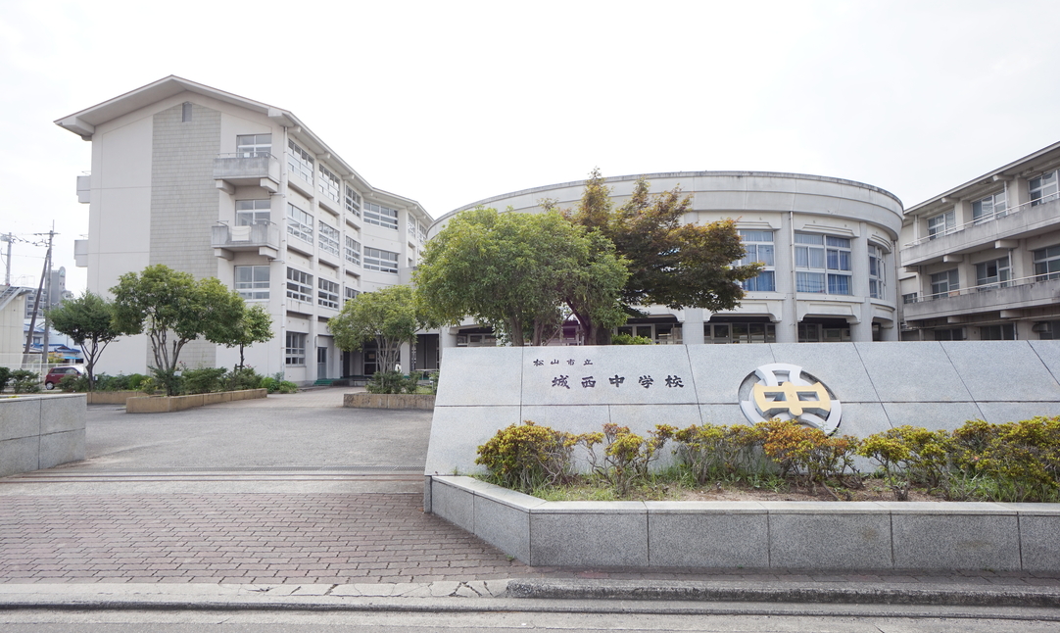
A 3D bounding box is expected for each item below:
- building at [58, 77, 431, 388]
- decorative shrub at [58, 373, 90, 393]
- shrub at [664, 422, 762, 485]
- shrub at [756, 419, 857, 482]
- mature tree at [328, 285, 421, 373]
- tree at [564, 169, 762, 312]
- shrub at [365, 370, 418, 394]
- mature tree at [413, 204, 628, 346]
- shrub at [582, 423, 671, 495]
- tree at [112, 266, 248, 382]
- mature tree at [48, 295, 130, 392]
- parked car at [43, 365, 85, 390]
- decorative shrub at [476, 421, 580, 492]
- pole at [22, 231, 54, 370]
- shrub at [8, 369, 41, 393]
[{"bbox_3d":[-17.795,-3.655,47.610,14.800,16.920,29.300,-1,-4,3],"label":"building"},{"bbox_3d":[-17.342,2.552,23.500,1.200,0.750,1.000,-1,-4,3],"label":"decorative shrub"},{"bbox_3d":[1.635,1.225,5.500,0.820,0.550,0.620,-1,-4,3],"label":"shrub"},{"bbox_3d":[2.458,1.197,5.450,0.830,0.560,0.640,-1,-4,3],"label":"shrub"},{"bbox_3d":[-5.427,0.736,21.600,3.200,3.550,3.100,-1,-4,3],"label":"mature tree"},{"bbox_3d":[2.874,-0.644,14.000,4.794,5.438,4.600,-1,-4,3],"label":"tree"},{"bbox_3d":[-4.554,2.140,20.300,1.650,0.750,1.300,-1,-4,3],"label":"shrub"},{"bbox_3d":[-0.182,-0.171,13.500,4.708,4.430,4.400,-1,-4,3],"label":"mature tree"},{"bbox_3d":[0.835,1.234,5.350,0.720,0.600,0.620,-1,-4,3],"label":"shrub"},{"bbox_3d":[-10.258,0.399,18.000,3.600,3.850,3.500,-1,-4,3],"label":"tree"},{"bbox_3d":[-16.802,0.969,23.500,2.850,3.800,2.800,-1,-4,3],"label":"mature tree"},{"bbox_3d":[-29.005,3.895,39.909,3.400,1.550,1.480,-1,-4,3],"label":"parked car"},{"bbox_3d":[-0.013,1.216,5.400,0.907,0.608,0.800,-1,-4,3],"label":"decorative shrub"},{"bbox_3d":[-34.186,-0.648,43.000,2.318,10.907,0.900,-1,-4,3],"label":"pole"},{"bbox_3d":[-18.996,2.446,23.200,1.050,0.850,0.950,-1,-4,3],"label":"shrub"}]

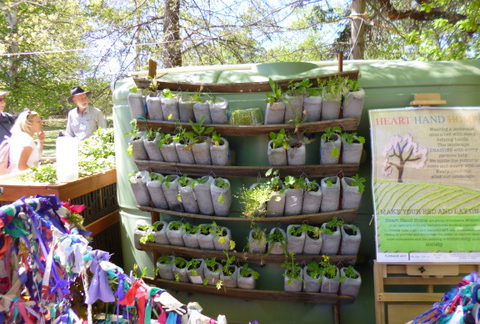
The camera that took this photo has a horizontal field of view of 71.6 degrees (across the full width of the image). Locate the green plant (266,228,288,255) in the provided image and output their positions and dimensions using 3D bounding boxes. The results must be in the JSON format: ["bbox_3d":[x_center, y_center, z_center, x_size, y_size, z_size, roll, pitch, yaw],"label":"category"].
[{"bbox_3d":[0.196,0.421,1.775,0.092,0.138,0.092,0,4,11],"label":"green plant"}]

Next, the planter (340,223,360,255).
[{"bbox_3d":[0.616,0.445,1.862,0.095,0.165,0.100,0,8,4],"label":"planter"}]

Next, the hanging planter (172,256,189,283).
[{"bbox_3d":[-0.352,0.639,1.976,0.093,0.119,0.095,-1,8,11],"label":"hanging planter"}]

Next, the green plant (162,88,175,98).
[{"bbox_3d":[-0.394,-0.377,1.836,0.058,0.050,0.058,0,4,11],"label":"green plant"}]

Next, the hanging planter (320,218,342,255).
[{"bbox_3d":[0.513,0.425,1.873,0.097,0.175,0.100,0,8,4],"label":"hanging planter"}]

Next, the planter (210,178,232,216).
[{"bbox_3d":[-0.105,0.202,1.930,0.098,0.218,0.095,-2,8,11],"label":"planter"}]

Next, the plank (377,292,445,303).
[{"bbox_3d":[0.988,0.712,1.765,0.504,0.043,0.022,-2,4,5],"label":"plank"}]

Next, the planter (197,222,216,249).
[{"bbox_3d":[-0.185,0.417,1.849,0.086,0.144,0.086,0,4,11],"label":"planter"}]

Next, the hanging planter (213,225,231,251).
[{"bbox_3d":[-0.108,0.463,2.023,0.100,0.139,0.100,-1,6,10],"label":"hanging planter"}]

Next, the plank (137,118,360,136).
[{"bbox_3d":[0.027,-0.191,1.853,1.200,0.090,0.080,0,8,7],"label":"plank"}]

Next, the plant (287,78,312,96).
[{"bbox_3d":[0.327,-0.409,1.838,0.134,0.087,0.125,1,9,9],"label":"plant"}]

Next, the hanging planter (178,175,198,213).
[{"bbox_3d":[-0.285,0.178,1.852,0.084,0.200,0.084,0,4,11],"label":"hanging planter"}]

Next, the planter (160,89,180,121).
[{"bbox_3d":[-0.465,-0.383,2.233,0.106,0.207,0.100,2,7,12],"label":"planter"}]

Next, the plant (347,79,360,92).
[{"bbox_3d":[0.612,-0.413,1.795,0.080,0.080,0.075,1,7,10],"label":"plant"}]

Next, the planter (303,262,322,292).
[{"bbox_3d":[0.380,0.605,1.751,0.092,0.142,0.092,0,4,11],"label":"planter"}]

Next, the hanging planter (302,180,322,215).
[{"bbox_3d":[0.412,0.204,1.907,0.100,0.179,0.100,1,7,10],"label":"hanging planter"}]

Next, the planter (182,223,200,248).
[{"bbox_3d":[-0.292,0.455,2.055,0.100,0.137,0.100,-2,6,10],"label":"planter"}]

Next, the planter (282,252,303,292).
[{"bbox_3d":[0.334,0.698,2.110,0.114,0.207,0.100,2,7,12],"label":"planter"}]

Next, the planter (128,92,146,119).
[{"bbox_3d":[-0.703,-0.392,2.284,0.099,0.185,0.100,2,7,12],"label":"planter"}]

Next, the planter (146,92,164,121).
[{"bbox_3d":[-0.470,-0.301,1.856,0.078,0.153,0.078,0,4,11],"label":"planter"}]

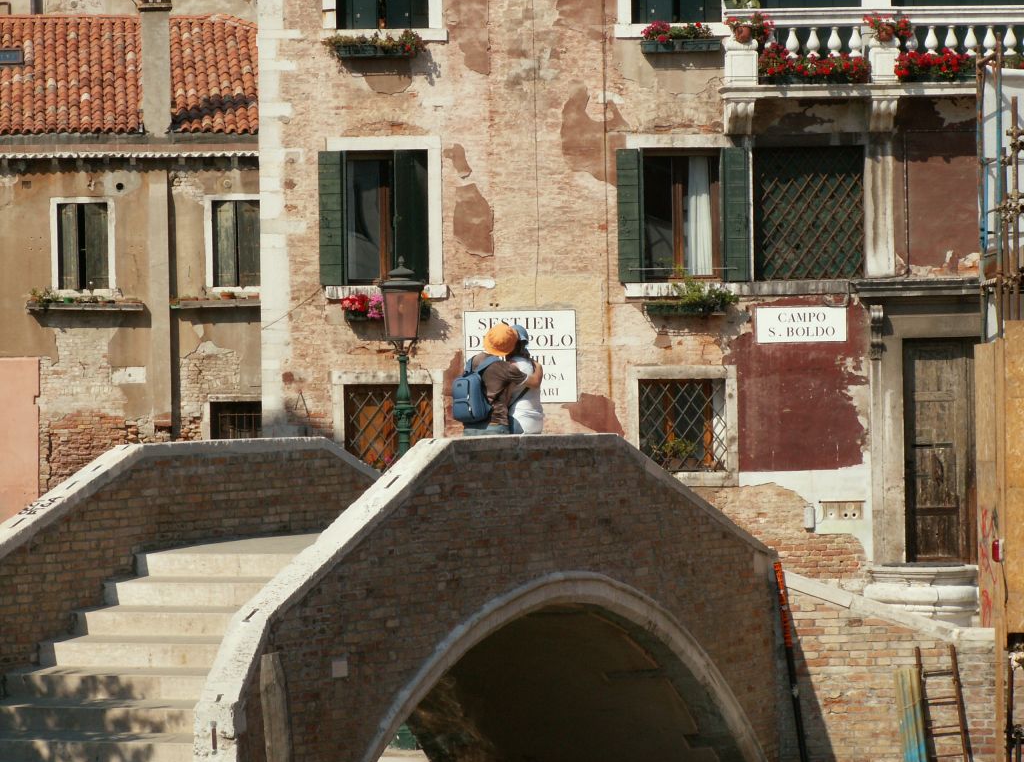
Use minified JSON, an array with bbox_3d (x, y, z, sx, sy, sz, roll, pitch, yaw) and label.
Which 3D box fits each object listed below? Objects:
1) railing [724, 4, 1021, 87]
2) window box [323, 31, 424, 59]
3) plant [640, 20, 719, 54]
[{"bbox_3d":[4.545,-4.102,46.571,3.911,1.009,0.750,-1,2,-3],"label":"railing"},{"bbox_3d":[-1.706,-4.145,46.640,1.256,0.370,0.280,-1,2,-3],"label":"window box"},{"bbox_3d":[2.072,-4.261,46.837,0.965,0.421,0.280,-1,2,-3],"label":"plant"}]

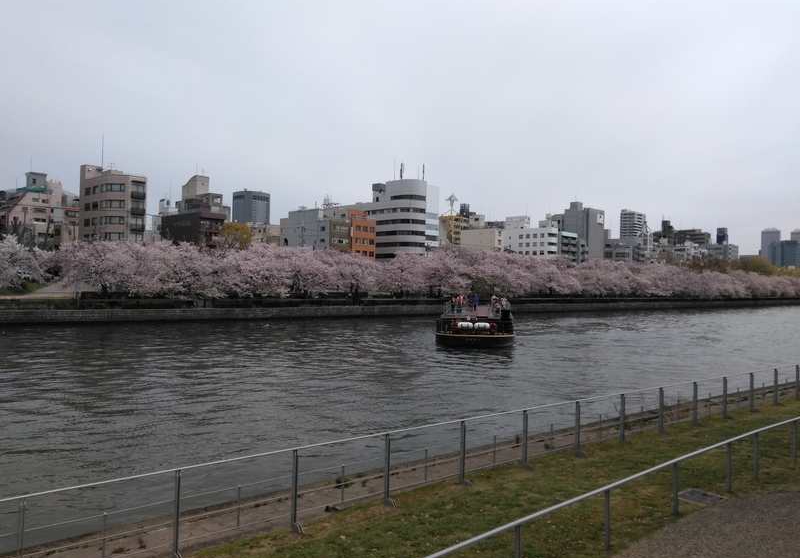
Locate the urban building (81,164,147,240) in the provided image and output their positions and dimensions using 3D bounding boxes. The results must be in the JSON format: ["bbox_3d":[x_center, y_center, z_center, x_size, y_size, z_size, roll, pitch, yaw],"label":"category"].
[{"bbox_3d":[-59.044,-10.537,123.929,16.910,25.090,6.250,1,0,41],"label":"urban building"}]

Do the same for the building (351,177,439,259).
[{"bbox_3d":[-2.250,-12.746,187.641,27.380,32.330,12.560,1,0,40],"label":"building"}]

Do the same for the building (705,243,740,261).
[{"bbox_3d":[230.592,-6.922,427.787,12.060,32.120,31.840,1,0,43],"label":"building"}]

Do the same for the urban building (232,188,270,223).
[{"bbox_3d":[-296.395,-85.870,1207.050,52.120,170.690,52.150,1,0,43],"label":"urban building"}]

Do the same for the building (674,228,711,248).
[{"bbox_3d":[221.713,-13.256,453.141,20.810,44.520,16.600,1,0,41],"label":"building"}]

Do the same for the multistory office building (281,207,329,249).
[{"bbox_3d":[-23.353,-7.822,167.686,20.610,21.450,7.700,1,0,41],"label":"multistory office building"}]

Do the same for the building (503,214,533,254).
[{"bbox_3d":[44.162,-9.081,222.870,8.680,27.220,5.360,1,0,40],"label":"building"}]

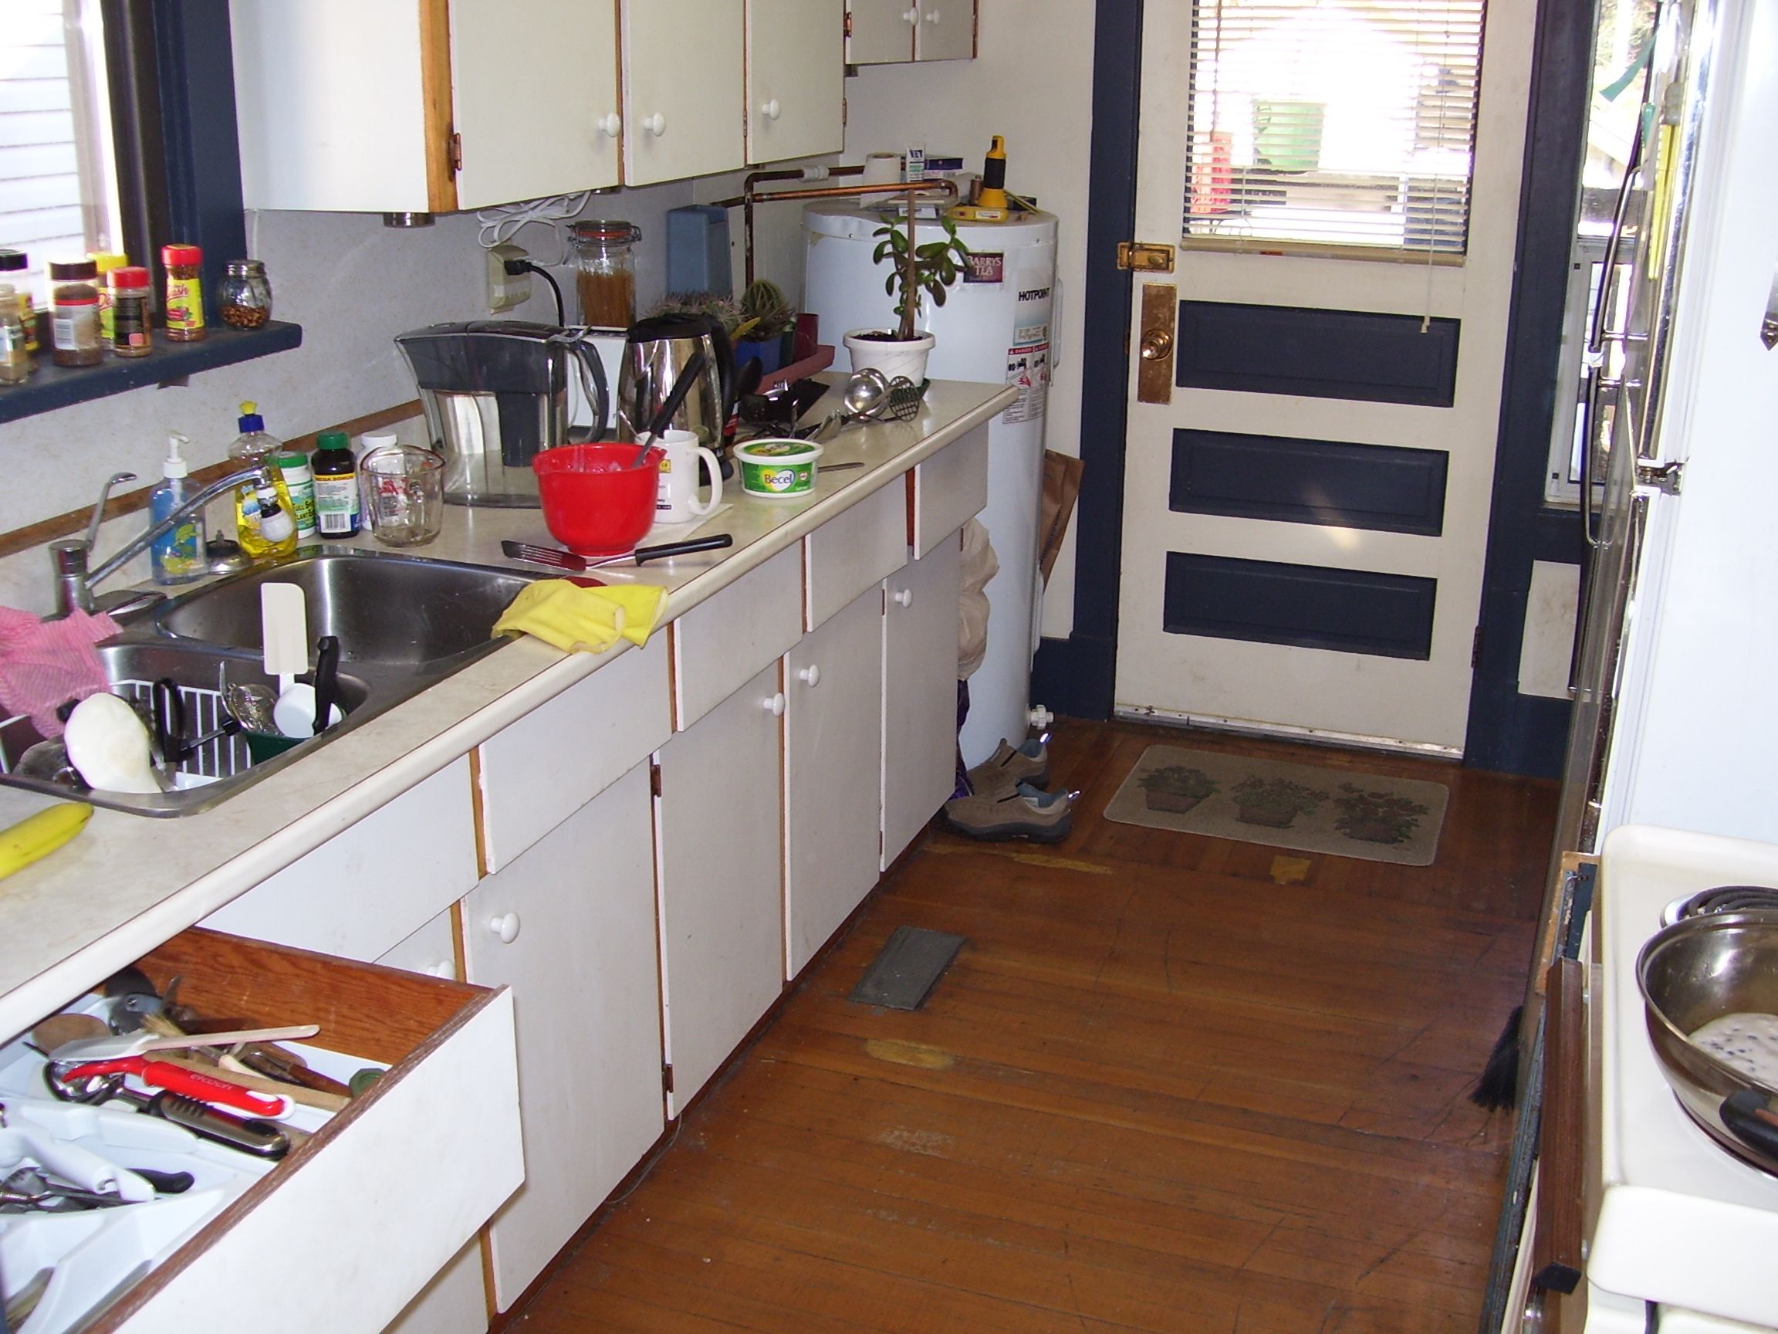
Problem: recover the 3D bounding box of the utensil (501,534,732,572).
[{"bbox_3d":[-0.371,-0.162,2.486,0.325,0.042,0.070,3,19,9],"label":"utensil"}]

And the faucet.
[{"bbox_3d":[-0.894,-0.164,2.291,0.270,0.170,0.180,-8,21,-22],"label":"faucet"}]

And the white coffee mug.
[{"bbox_3d":[-0.307,-0.279,2.702,0.122,0.117,0.088,-2,19,-6],"label":"white coffee mug"}]

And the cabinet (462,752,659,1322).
[{"bbox_3d":[-0.645,0.415,2.400,0.550,0.557,0.442,7,20,19],"label":"cabinet"}]

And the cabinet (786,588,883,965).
[{"bbox_3d":[-0.327,0.155,3.328,0.500,0.612,0.450,7,20,19],"label":"cabinet"}]

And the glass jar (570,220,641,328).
[{"bbox_3d":[-0.492,-0.683,3.218,0.112,0.185,0.105,-3,19,-9],"label":"glass jar"}]

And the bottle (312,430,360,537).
[{"bbox_3d":[-0.757,-0.251,2.526,0.064,0.141,0.064,-5,20,-16],"label":"bottle"}]

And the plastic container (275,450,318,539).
[{"bbox_3d":[-0.814,-0.234,2.554,0.061,0.112,0.061,-12,22,-31],"label":"plastic container"}]

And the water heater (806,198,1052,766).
[{"bbox_3d":[0.089,-0.411,4.193,0.545,1.210,0.545,0,19,0],"label":"water heater"}]

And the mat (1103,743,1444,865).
[{"bbox_3d":[0.845,0.283,3.972,0.685,0.010,0.475,7,20,19],"label":"mat"}]

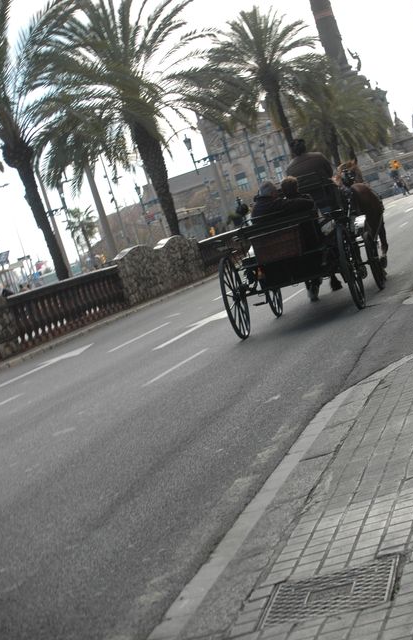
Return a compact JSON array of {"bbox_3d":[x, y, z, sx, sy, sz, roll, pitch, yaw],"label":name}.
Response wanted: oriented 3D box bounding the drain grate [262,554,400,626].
[{"bbox_3d":[0.382,0.814,2.990,0.400,0.030,0.390,-17,2,16],"label":"drain grate"}]

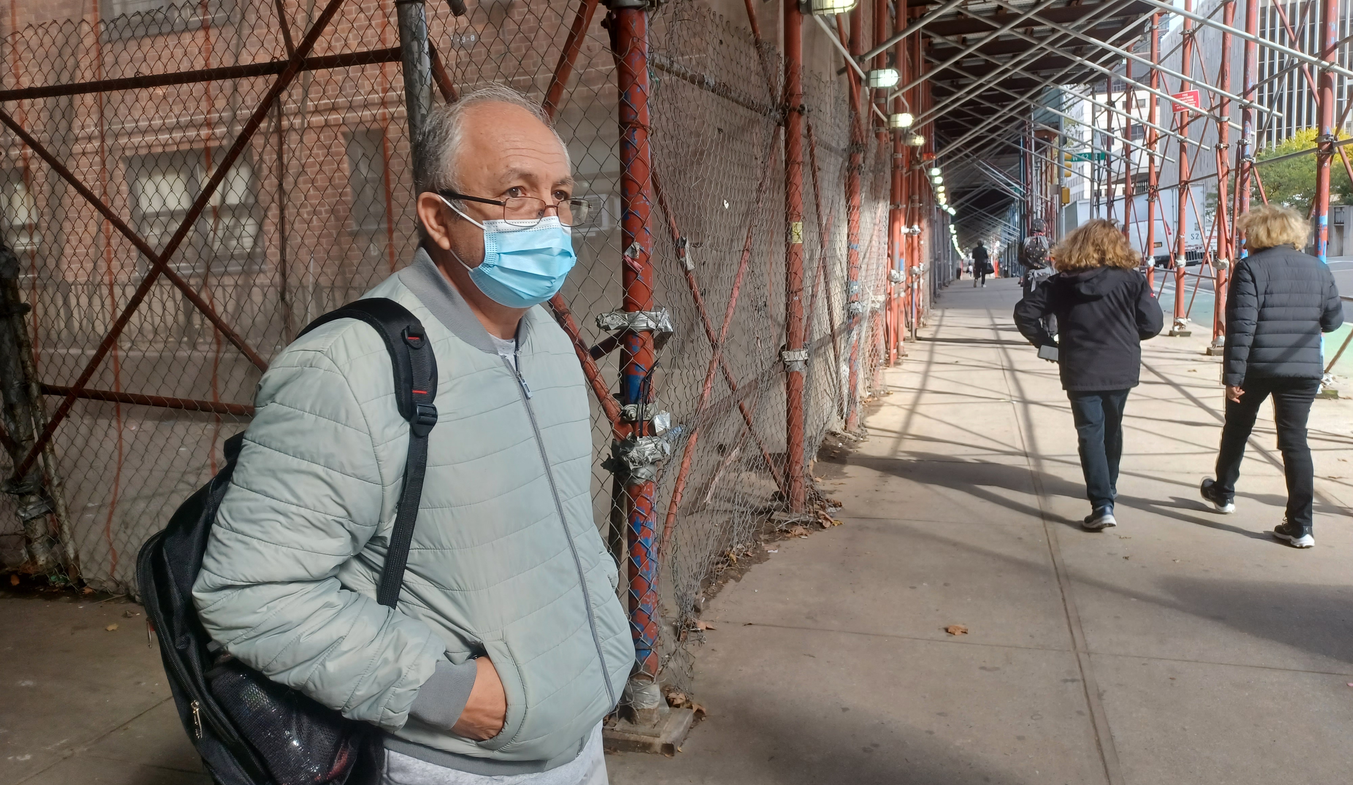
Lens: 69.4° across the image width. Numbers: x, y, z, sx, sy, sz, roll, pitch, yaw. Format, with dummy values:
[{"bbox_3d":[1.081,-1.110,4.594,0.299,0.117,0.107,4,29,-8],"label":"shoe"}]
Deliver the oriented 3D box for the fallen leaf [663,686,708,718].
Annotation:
[{"bbox_3d":[0.035,1.032,3.251,0.140,0.055,0.120,-3,8,0],"label":"fallen leaf"}]

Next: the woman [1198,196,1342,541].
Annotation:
[{"bbox_3d":[3.034,-0.109,4.959,0.580,1.660,0.620,-1,9,17],"label":"woman"}]

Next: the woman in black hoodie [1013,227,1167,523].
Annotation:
[{"bbox_3d":[2.270,-0.123,5.345,0.760,1.630,0.500,-1,9,17],"label":"woman in black hoodie"}]

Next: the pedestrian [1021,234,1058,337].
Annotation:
[{"bbox_3d":[5.057,-1.437,13.608,0.580,1.780,0.450,-1,9,17],"label":"pedestrian"}]

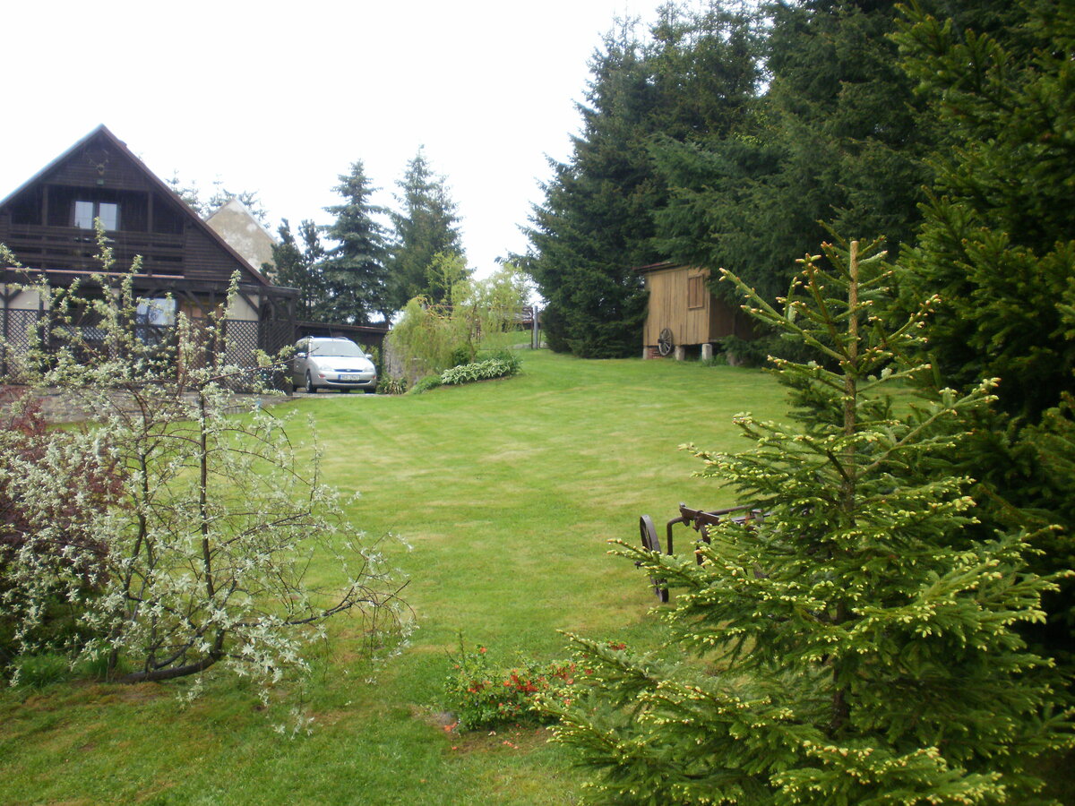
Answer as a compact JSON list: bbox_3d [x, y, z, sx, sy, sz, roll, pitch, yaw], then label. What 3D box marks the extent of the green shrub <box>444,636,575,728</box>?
[{"bbox_3d":[-0.083,1.115,4.600,0.620,0.340,0.500,1,1,0],"label":"green shrub"}]

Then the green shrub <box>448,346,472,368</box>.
[{"bbox_3d":[-2.114,-1.234,30.500,0.680,0.650,0.620,1,1,0],"label":"green shrub"}]

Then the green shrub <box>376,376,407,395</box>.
[{"bbox_3d":[-3.685,-0.442,28.300,0.780,0.470,0.620,1,1,0],"label":"green shrub"}]

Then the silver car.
[{"bbox_3d":[-5.490,-1.010,29.600,1.780,1.490,4.420,1,1,-23],"label":"silver car"}]

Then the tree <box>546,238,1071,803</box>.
[{"bbox_3d":[0.955,0.377,3.900,1.820,1.900,1.750,1,1,0],"label":"tree"}]

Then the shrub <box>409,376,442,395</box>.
[{"bbox_3d":[-2.803,-0.462,28.100,0.870,0.490,0.650,1,1,0],"label":"shrub"}]

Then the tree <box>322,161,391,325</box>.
[{"bbox_3d":[-6.815,-5.772,42.000,2.600,6.600,2.600,1,1,0],"label":"tree"}]

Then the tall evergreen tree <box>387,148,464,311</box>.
[{"bbox_3d":[-4.589,-6.506,46.000,3.150,7.900,3.100,1,1,0],"label":"tall evergreen tree"}]

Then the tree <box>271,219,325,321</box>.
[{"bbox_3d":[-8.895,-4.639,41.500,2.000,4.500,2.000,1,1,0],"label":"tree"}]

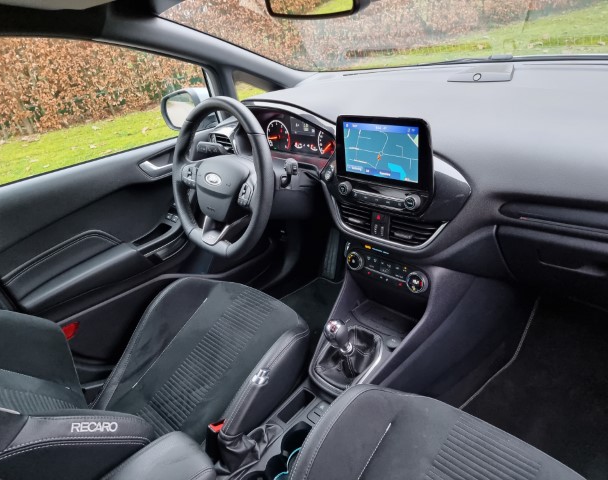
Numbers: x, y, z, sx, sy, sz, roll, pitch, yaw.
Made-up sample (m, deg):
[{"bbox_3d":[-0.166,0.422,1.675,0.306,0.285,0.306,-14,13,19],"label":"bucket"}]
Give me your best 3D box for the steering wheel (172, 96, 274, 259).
[{"bbox_3d":[-0.181,-0.146,1.051,0.370,0.363,0.100,20,19,41],"label":"steering wheel"}]

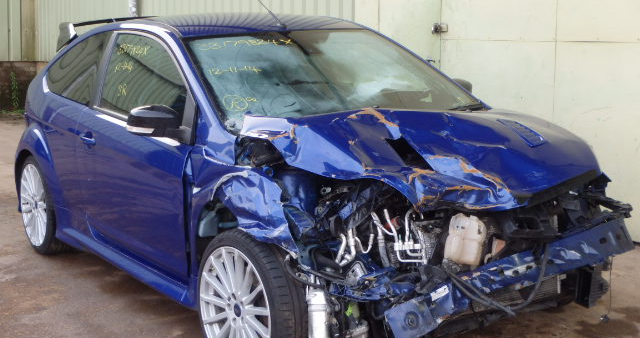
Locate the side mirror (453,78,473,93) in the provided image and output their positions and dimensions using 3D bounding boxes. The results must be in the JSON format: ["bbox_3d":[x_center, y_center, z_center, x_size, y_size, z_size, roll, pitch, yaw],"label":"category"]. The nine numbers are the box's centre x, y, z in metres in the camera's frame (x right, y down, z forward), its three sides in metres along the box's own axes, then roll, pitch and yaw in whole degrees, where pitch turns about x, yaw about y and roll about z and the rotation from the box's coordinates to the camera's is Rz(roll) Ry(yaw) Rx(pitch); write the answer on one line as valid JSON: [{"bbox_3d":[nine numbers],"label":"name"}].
[{"bbox_3d":[0.740,-0.424,4.959,0.235,0.145,0.125,-8,12,-33],"label":"side mirror"}]

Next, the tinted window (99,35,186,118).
[{"bbox_3d":[-0.827,-0.442,4.397,0.060,0.440,1.120,27,-8,-34],"label":"tinted window"}]

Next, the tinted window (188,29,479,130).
[{"bbox_3d":[0.039,-0.480,4.400,1.460,0.100,0.910,-8,38,-33],"label":"tinted window"}]

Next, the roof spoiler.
[{"bbox_3d":[-1.201,-0.936,6.180,1.100,0.210,0.420,-8,12,-33],"label":"roof spoiler"}]

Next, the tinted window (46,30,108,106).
[{"bbox_3d":[-1.339,-0.594,5.179,0.060,0.420,0.960,26,-6,-30],"label":"tinted window"}]

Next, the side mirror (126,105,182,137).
[{"bbox_3d":[-0.722,-0.213,3.993,0.235,0.145,0.125,-8,12,-33],"label":"side mirror"}]

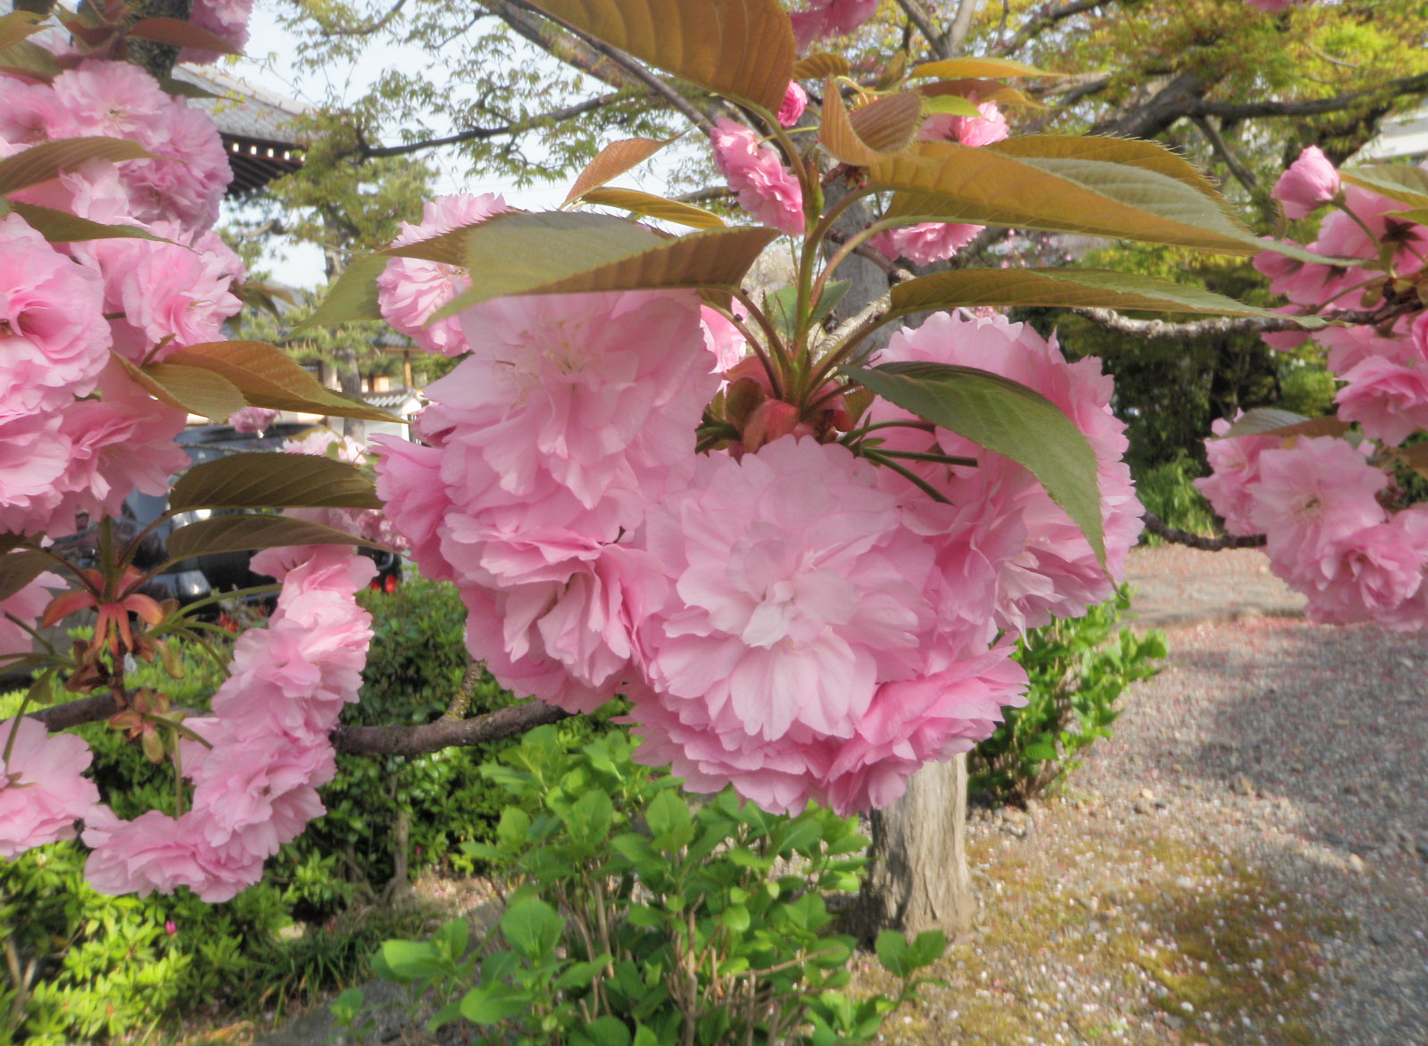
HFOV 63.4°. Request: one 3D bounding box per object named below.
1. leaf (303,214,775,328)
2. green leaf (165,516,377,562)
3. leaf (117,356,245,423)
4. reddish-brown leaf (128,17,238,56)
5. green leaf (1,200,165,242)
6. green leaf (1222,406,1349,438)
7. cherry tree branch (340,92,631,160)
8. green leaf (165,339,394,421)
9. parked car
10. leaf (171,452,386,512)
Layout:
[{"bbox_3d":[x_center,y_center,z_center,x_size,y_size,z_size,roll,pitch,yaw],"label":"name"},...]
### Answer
[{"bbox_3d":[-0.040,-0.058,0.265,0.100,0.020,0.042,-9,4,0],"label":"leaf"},{"bbox_3d":[-0.169,0.006,0.450,0.090,0.016,0.030,3,3,0],"label":"green leaf"},{"bbox_3d":[-0.168,-0.042,0.365,0.038,0.015,0.030,18,4,0],"label":"leaf"},{"bbox_3d":[-0.230,-0.211,0.500,0.046,0.012,0.023,12,4,0],"label":"reddish-brown leaf"},{"bbox_3d":[-0.196,-0.094,0.360,0.047,0.010,0.025,12,4,0],"label":"green leaf"},{"bbox_3d":[0.223,-0.039,0.450,0.052,0.012,0.025,-5,3,0],"label":"green leaf"},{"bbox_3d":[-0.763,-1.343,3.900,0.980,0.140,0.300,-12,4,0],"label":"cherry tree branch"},{"bbox_3d":[-0.143,-0.047,0.380,0.073,0.017,0.032,15,4,0],"label":"green leaf"},{"bbox_3d":[-4.750,-0.090,11.000,1.700,1.600,4.200,-3,5,-42],"label":"parked car"},{"bbox_3d":[-0.167,-0.016,0.450,0.092,0.022,0.030,2,3,0],"label":"leaf"}]

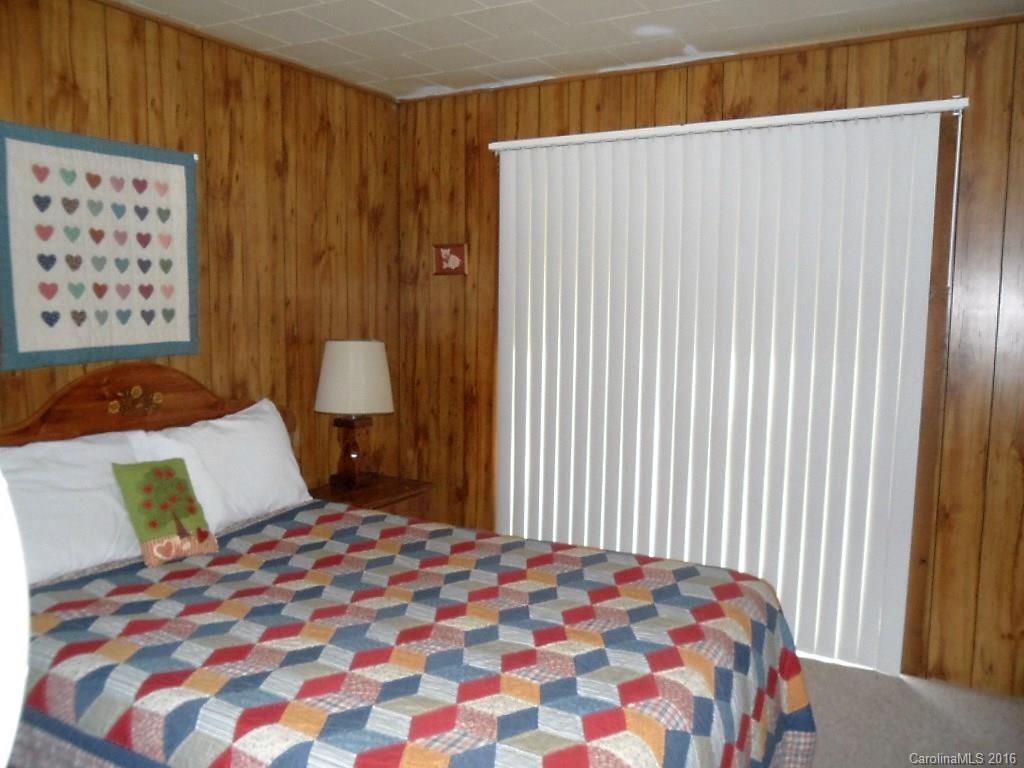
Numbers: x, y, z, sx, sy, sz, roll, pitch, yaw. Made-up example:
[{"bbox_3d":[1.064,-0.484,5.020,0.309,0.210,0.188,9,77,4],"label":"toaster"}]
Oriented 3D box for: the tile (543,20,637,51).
[{"bbox_3d":[0.286,-1.336,3.054,0.305,0.025,0.305,4,8,29],"label":"tile"}]

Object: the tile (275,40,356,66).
[{"bbox_3d":[-0.798,-1.374,3.305,0.305,0.025,0.305,4,8,29],"label":"tile"}]

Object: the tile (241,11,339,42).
[{"bbox_3d":[-0.819,-1.335,2.969,0.305,0.025,0.305,4,8,29],"label":"tile"}]

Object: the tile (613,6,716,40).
[{"bbox_3d":[0.551,-1.310,2.898,0.302,0.018,0.302,4,8,29],"label":"tile"}]

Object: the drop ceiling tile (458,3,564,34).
[{"bbox_3d":[0.001,-1.316,2.864,0.305,0.025,0.305,4,8,29],"label":"drop ceiling tile"}]

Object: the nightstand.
[{"bbox_3d":[-0.676,0.767,3.722,0.410,0.575,0.520,4,8,29],"label":"nightstand"}]

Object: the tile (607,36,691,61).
[{"bbox_3d":[0.575,-1.355,3.240,0.305,0.025,0.300,4,8,29],"label":"tile"}]

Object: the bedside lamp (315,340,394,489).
[{"bbox_3d":[-0.724,0.136,3.625,0.360,0.655,0.360,0,7,0],"label":"bedside lamp"}]

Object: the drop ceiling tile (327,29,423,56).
[{"bbox_3d":[-0.532,-1.354,3.158,0.305,0.025,0.305,4,8,29],"label":"drop ceiling tile"}]

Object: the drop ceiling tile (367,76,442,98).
[{"bbox_3d":[-0.489,-1.429,3.811,0.302,0.018,0.302,4,8,29],"label":"drop ceiling tile"}]

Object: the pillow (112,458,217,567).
[{"bbox_3d":[-1.155,0.420,2.670,0.085,0.365,0.270,-35,-17,27],"label":"pillow"}]

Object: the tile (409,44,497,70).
[{"bbox_3d":[-0.249,-1.369,3.337,0.302,0.018,0.302,4,8,29],"label":"tile"}]

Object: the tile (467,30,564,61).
[{"bbox_3d":[0.020,-1.355,3.200,0.305,0.025,0.305,4,8,29],"label":"tile"}]

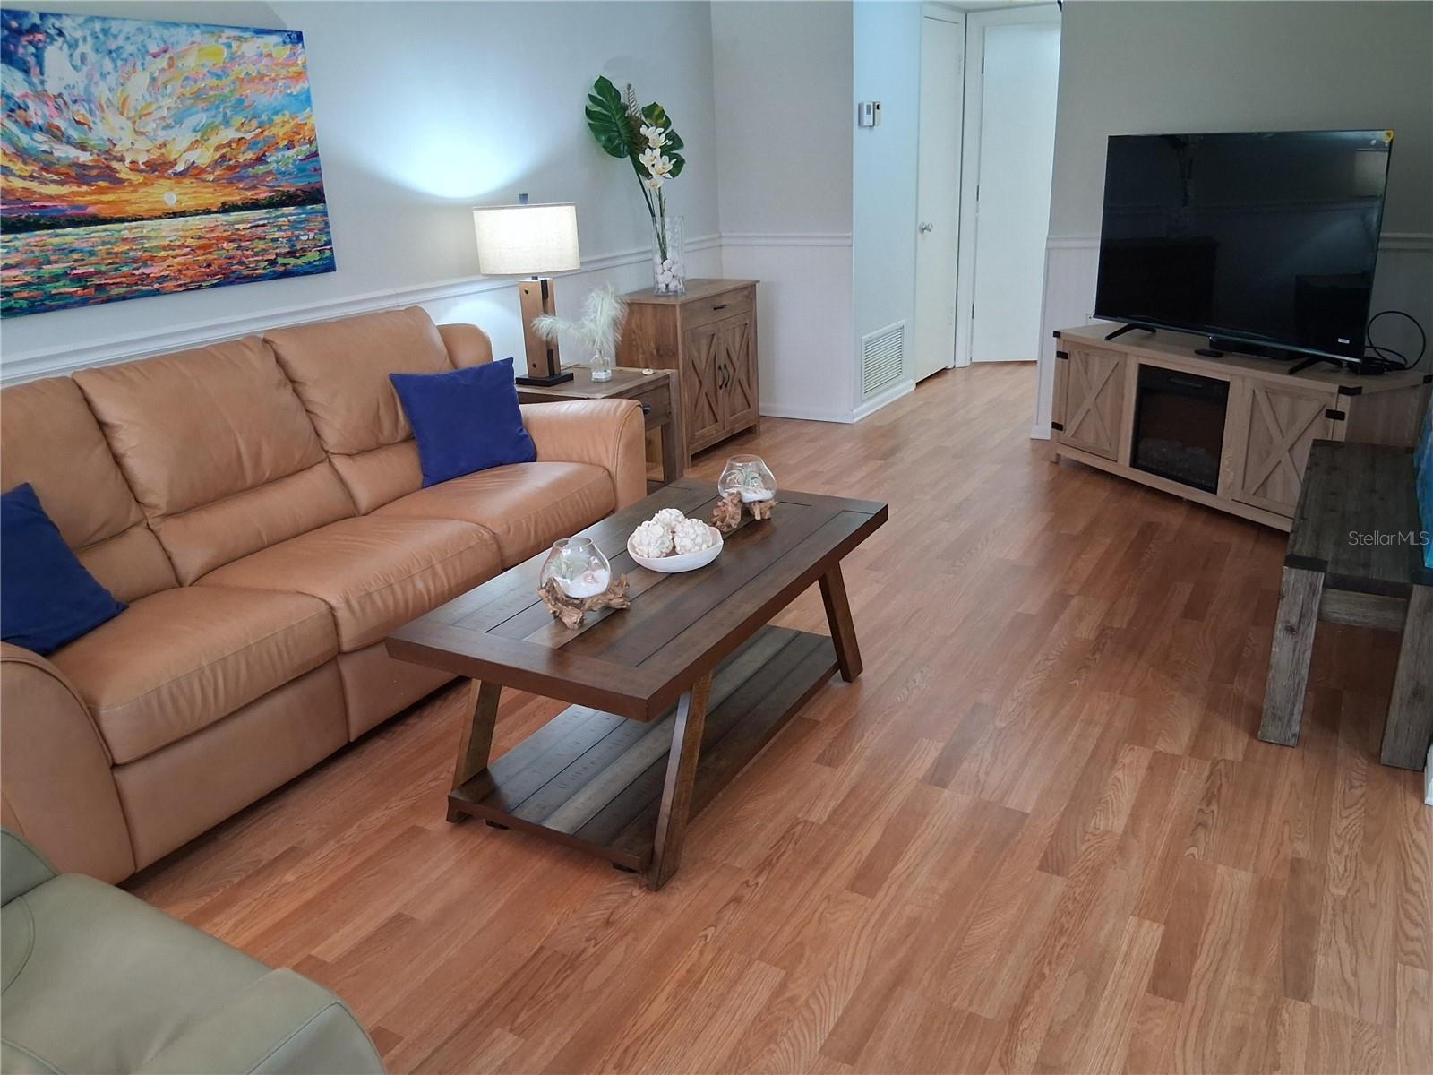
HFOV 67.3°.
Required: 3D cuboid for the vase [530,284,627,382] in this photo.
[{"bbox_3d":[-0.550,-0.818,4.296,0.370,0.385,0.240,-5,20,-6],"label":"vase"}]

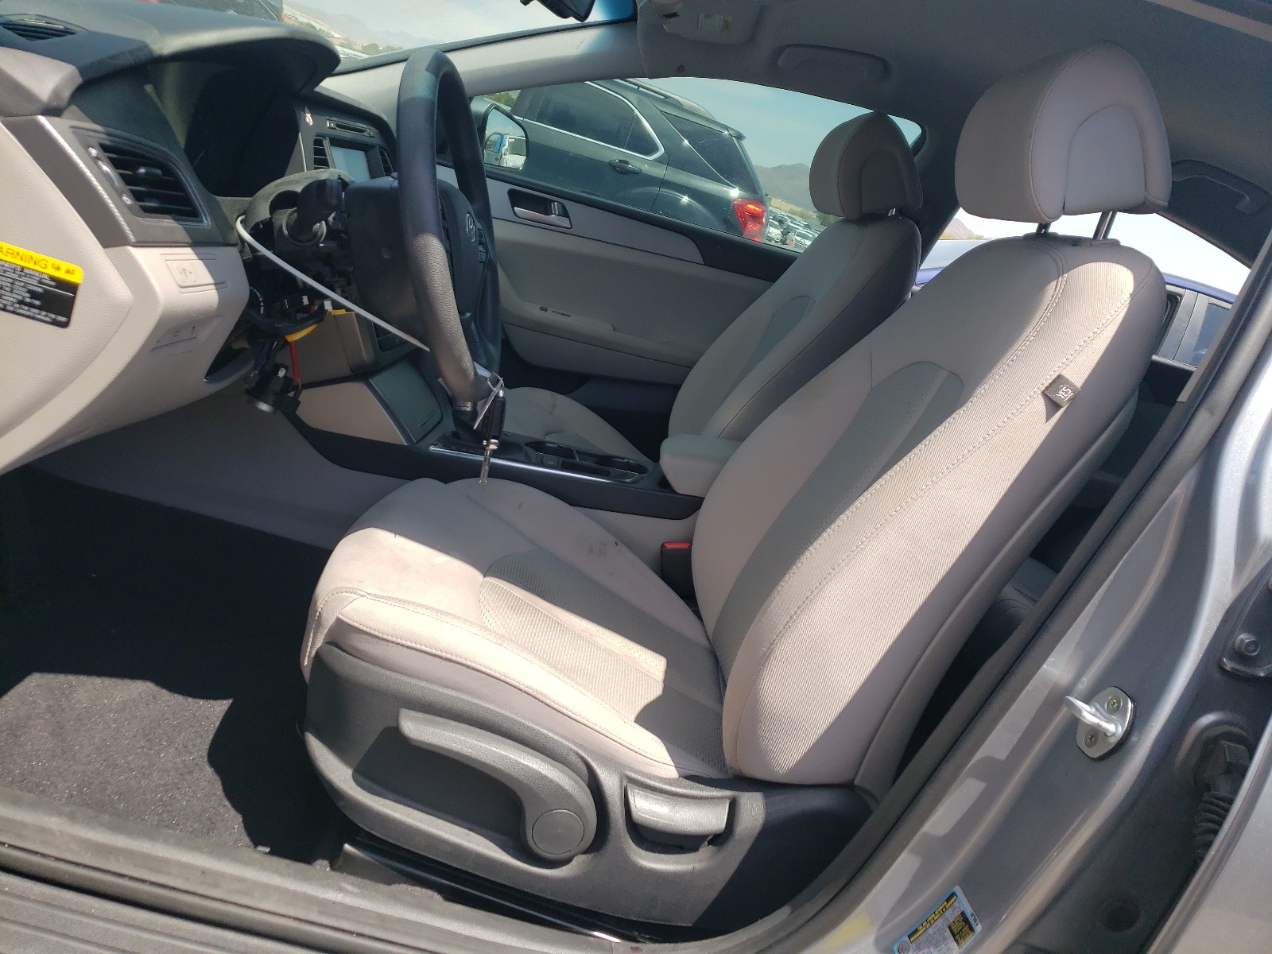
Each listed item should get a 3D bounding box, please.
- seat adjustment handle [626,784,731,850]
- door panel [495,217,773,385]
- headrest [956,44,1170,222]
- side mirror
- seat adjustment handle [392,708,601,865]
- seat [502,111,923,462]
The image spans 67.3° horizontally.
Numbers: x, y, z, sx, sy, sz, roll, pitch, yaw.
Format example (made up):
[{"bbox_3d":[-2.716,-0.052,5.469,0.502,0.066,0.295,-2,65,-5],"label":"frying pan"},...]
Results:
[{"bbox_3d":[0.040,0.354,1.001,0.110,0.055,0.035,13,16,-4],"label":"seat adjustment handle"},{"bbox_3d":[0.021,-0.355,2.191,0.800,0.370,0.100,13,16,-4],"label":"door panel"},{"bbox_3d":[0.468,-0.372,1.066,0.140,0.180,0.255,-2,17,1],"label":"headrest"},{"bbox_3d":[-0.349,-0.835,2.347,0.100,0.155,0.210,21,18,24],"label":"side mirror"},{"bbox_3d":[-0.147,0.321,0.986,0.225,0.125,0.040,13,16,-4],"label":"seat adjustment handle"},{"bbox_3d":[0.057,-0.266,1.873,0.770,0.970,0.520,13,16,-4],"label":"seat"}]

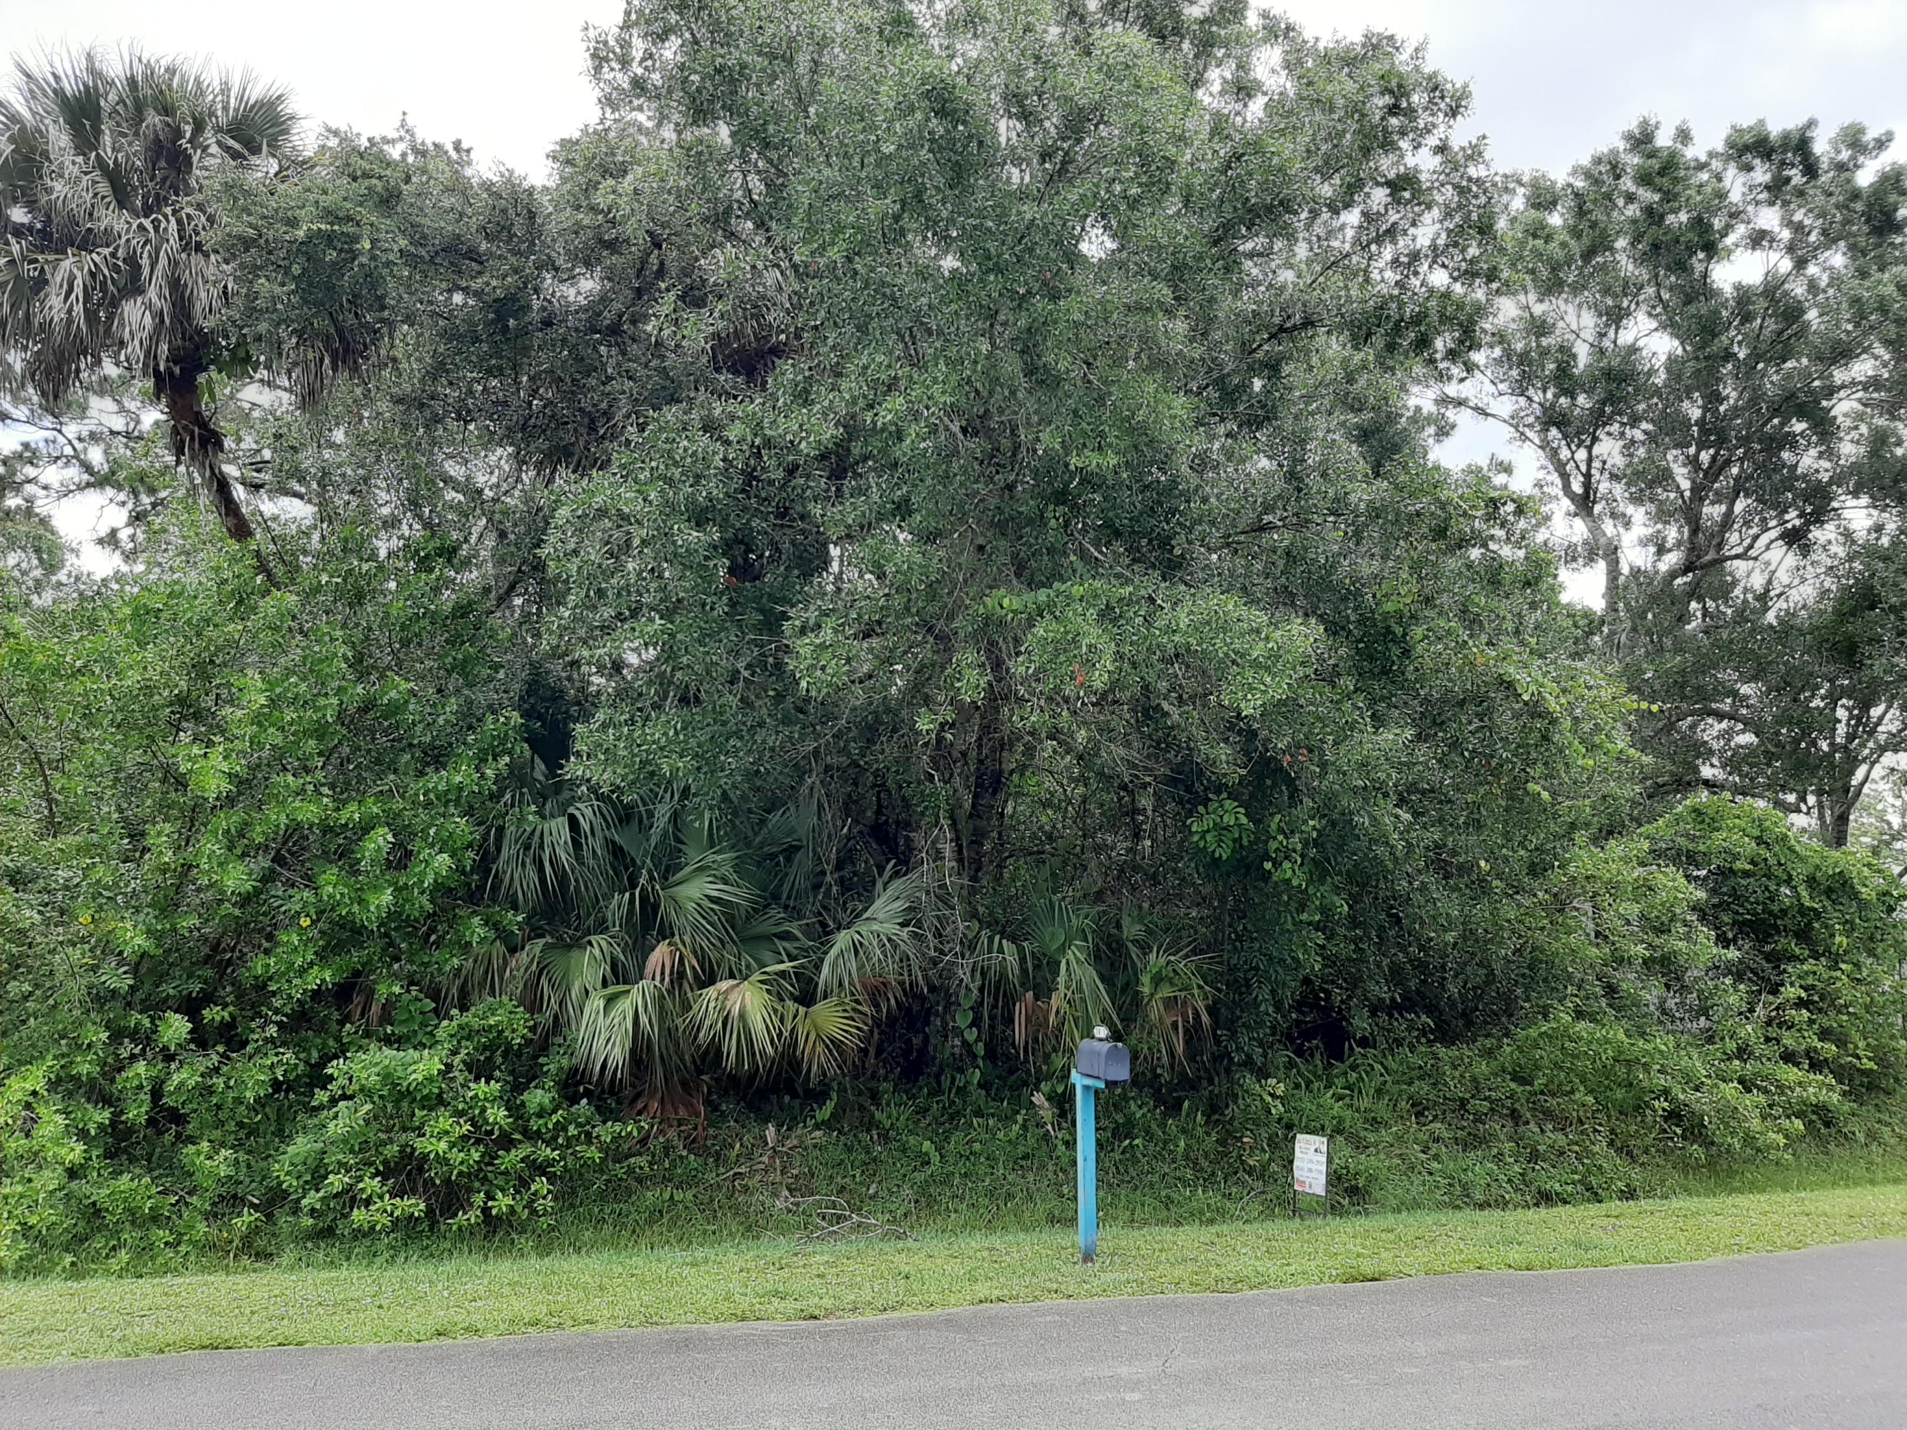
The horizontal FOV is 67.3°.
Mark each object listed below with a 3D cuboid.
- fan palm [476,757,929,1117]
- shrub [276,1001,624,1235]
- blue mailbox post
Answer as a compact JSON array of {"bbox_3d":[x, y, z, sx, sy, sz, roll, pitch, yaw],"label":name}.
[{"bbox_3d":[-2.171,2.181,12.100,3.400,3.100,3.100,4,-11,-15],"label":"fan palm"},{"bbox_3d":[-3.486,2.717,10.050,2.150,1.520,1.700,4,-11,-15],"label":"shrub"},{"bbox_3d":[0.930,2.700,8.992,0.180,1.440,0.560,4,-11,-15],"label":"blue mailbox post"}]

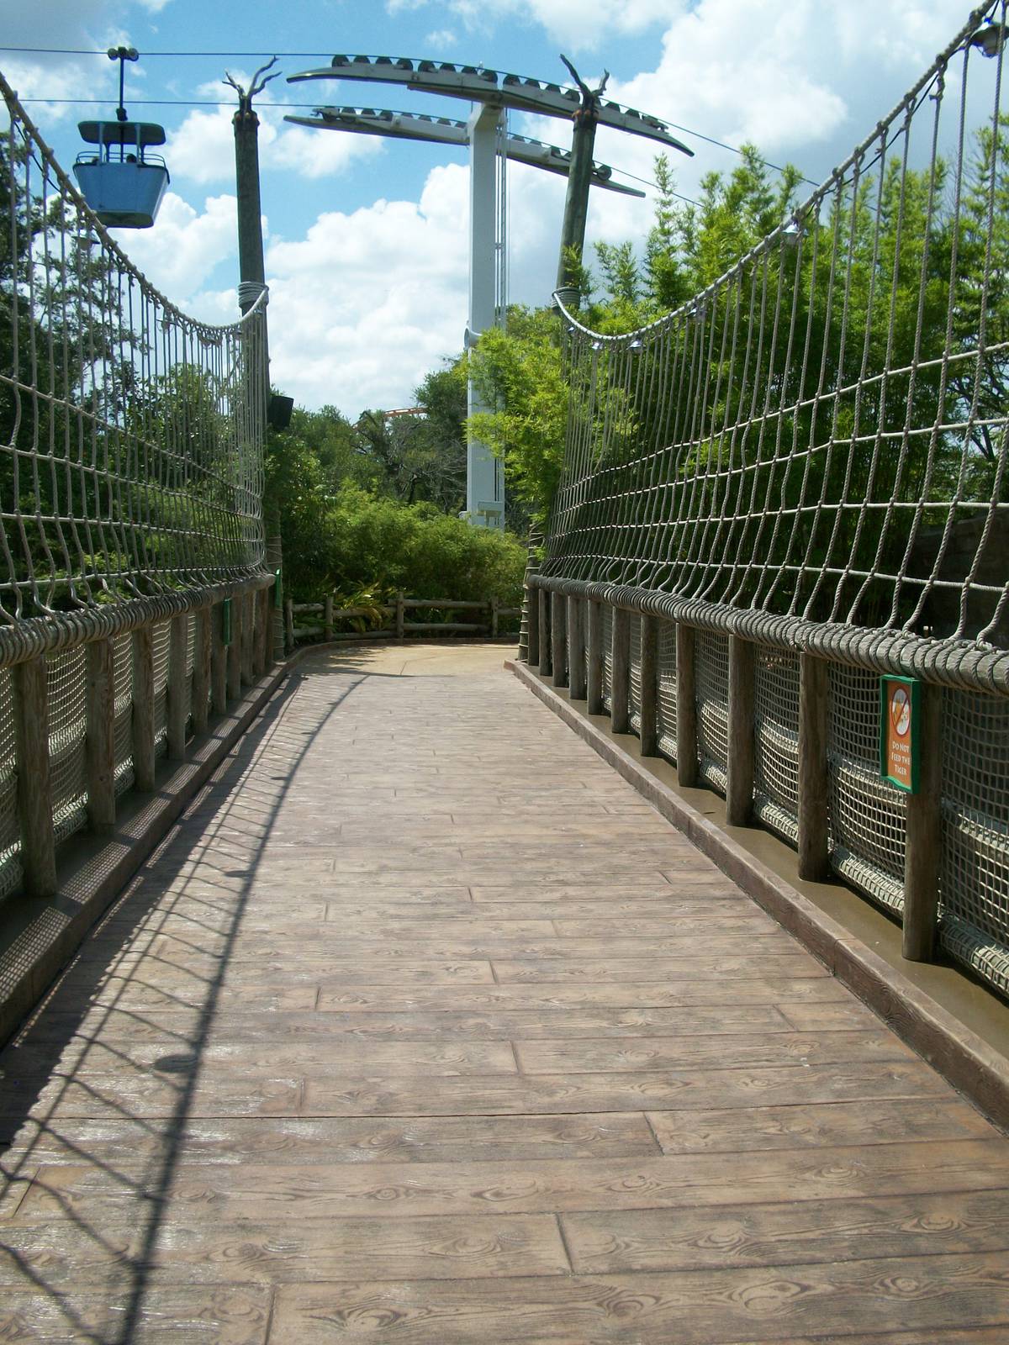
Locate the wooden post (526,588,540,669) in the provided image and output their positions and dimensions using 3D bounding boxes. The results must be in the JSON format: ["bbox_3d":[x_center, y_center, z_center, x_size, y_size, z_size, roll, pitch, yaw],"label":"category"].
[{"bbox_3d":[0.361,-0.571,17.000,0.135,1.000,0.135,-1,5,-5],"label":"wooden post"}]

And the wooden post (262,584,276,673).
[{"bbox_3d":[-2.904,-0.548,16.800,0.135,1.000,0.135,-1,5,-5],"label":"wooden post"}]

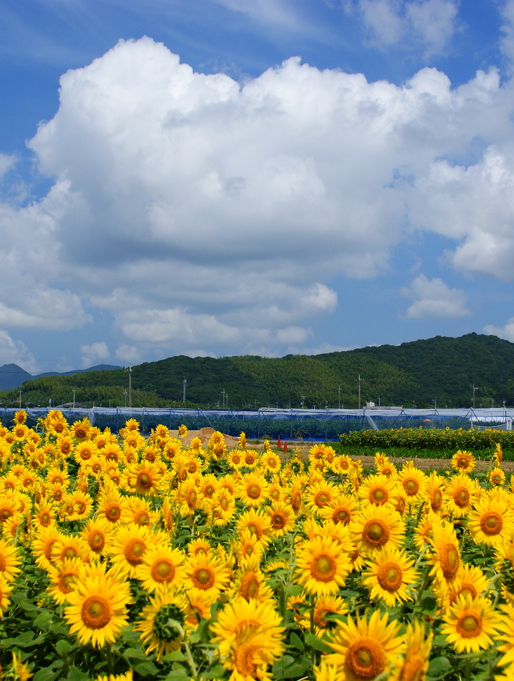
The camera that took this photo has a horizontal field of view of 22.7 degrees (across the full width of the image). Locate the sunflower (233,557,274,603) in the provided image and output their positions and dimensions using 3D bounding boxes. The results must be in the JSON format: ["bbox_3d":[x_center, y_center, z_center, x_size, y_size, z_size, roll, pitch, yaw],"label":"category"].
[{"bbox_3d":[-0.016,0.870,4.600,0.185,0.190,0.070,3,-4,-42],"label":"sunflower"}]

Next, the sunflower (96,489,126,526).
[{"bbox_3d":[-0.790,0.906,6.900,0.175,0.190,0.070,1,-15,-28],"label":"sunflower"}]

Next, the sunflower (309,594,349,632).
[{"bbox_3d":[0.261,0.982,4.600,0.160,0.140,0.075,2,-18,-33],"label":"sunflower"}]

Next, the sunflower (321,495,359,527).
[{"bbox_3d":[0.433,0.898,6.637,0.202,0.208,0.082,0,12,-4],"label":"sunflower"}]

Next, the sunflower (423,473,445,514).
[{"bbox_3d":[0.944,0.814,6.800,0.213,0.223,0.087,3,1,-44],"label":"sunflower"}]

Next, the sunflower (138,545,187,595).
[{"bbox_3d":[-0.366,0.897,5.010,0.198,0.198,0.070,0,-10,-9],"label":"sunflower"}]

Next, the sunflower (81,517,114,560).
[{"bbox_3d":[-0.673,0.836,5.400,0.175,0.185,0.070,2,-4,-36],"label":"sunflower"}]

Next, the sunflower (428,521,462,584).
[{"bbox_3d":[0.616,0.696,4.200,0.070,0.205,0.190,-2,-4,40],"label":"sunflower"}]

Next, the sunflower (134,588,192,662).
[{"bbox_3d":[-0.263,0.802,3.600,0.185,0.200,0.080,2,-4,-35],"label":"sunflower"}]

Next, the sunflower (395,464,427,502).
[{"bbox_3d":[0.858,0.794,7.100,0.185,0.205,0.070,1,-15,-12],"label":"sunflower"}]

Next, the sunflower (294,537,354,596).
[{"bbox_3d":[0.227,0.760,4.300,0.195,0.200,0.070,0,-13,-10],"label":"sunflower"}]

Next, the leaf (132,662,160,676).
[{"bbox_3d":[-0.349,1.029,4.000,0.090,0.045,0.085,0,-3,0],"label":"leaf"}]

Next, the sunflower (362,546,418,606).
[{"bbox_3d":[0.440,0.784,4.250,0.200,0.198,0.070,1,-11,-24],"label":"sunflower"}]

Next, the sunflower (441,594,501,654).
[{"bbox_3d":[0.687,0.908,4.116,0.187,0.193,0.076,0,2,6],"label":"sunflower"}]

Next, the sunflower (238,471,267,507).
[{"bbox_3d":[-0.028,0.935,7.995,0.194,0.225,0.084,0,2,-5],"label":"sunflower"}]

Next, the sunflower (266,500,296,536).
[{"bbox_3d":[0.132,1.003,7.210,0.180,0.190,0.070,0,-10,-2],"label":"sunflower"}]

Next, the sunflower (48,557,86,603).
[{"bbox_3d":[-0.737,0.942,5.000,0.185,0.180,0.070,1,-13,-28],"label":"sunflower"}]

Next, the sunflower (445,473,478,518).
[{"bbox_3d":[0.980,0.739,6.100,0.200,0.215,0.075,1,-13,-28],"label":"sunflower"}]

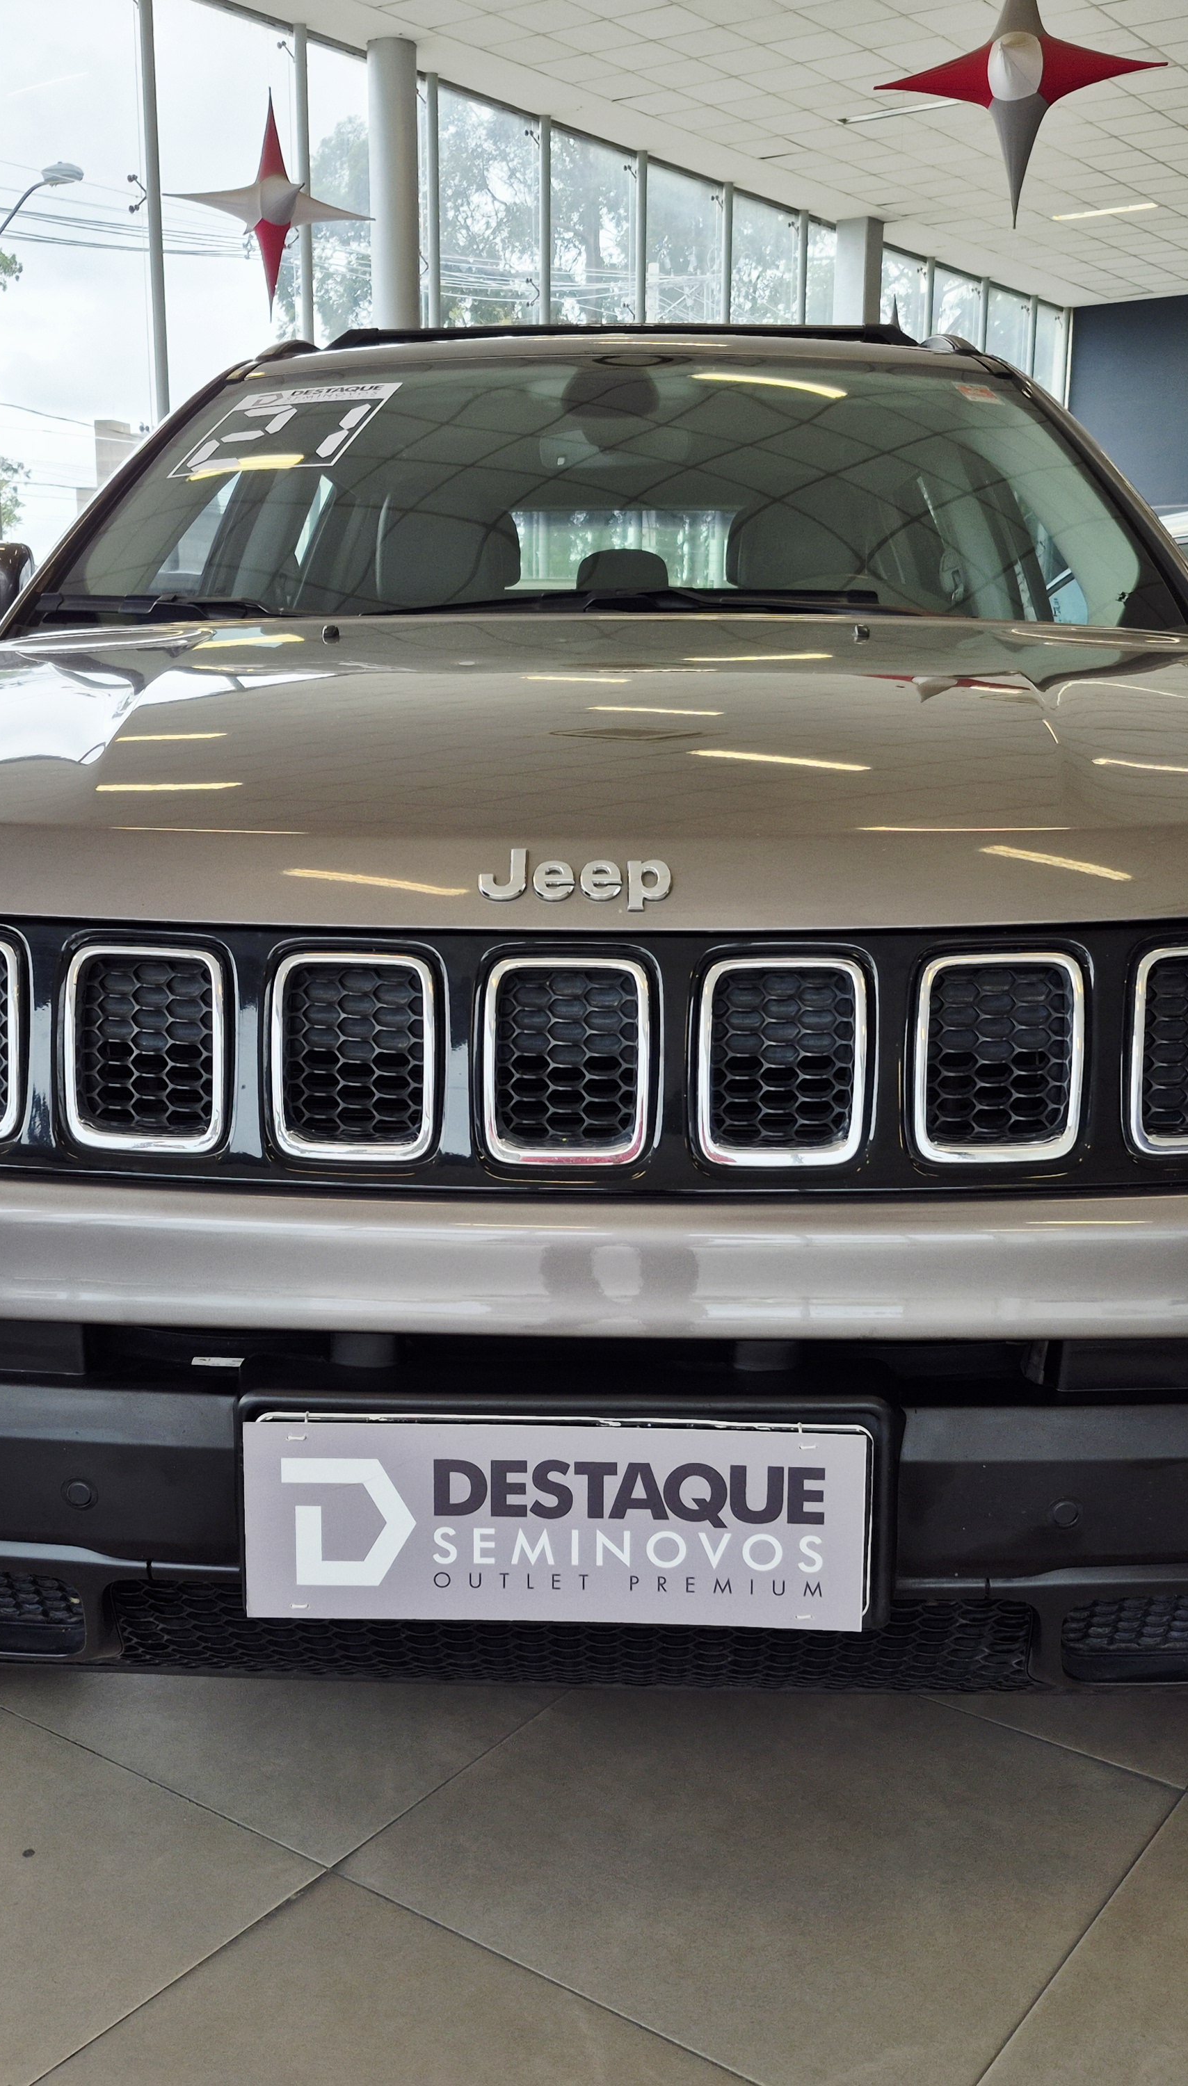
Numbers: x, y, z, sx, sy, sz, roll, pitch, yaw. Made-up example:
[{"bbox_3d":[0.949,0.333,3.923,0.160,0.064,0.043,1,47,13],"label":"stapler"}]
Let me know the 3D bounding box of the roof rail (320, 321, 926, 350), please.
[{"bbox_3d":[0.047,-1.187,3.090,1.020,0.050,0.090,0,11,2],"label":"roof rail"}]

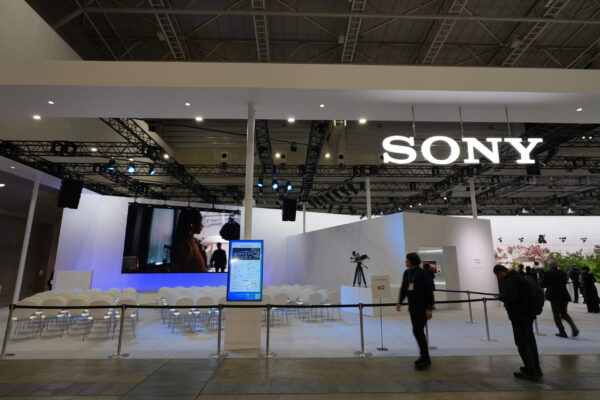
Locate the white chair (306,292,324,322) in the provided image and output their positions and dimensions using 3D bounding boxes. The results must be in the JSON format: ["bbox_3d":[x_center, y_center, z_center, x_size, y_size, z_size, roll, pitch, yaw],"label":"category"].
[{"bbox_3d":[0.402,3.212,10.032,0.510,0.810,0.530,7,-14,-29],"label":"white chair"}]

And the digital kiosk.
[{"bbox_3d":[-1.097,1.874,6.752,0.700,2.080,0.320,0,-12,-2],"label":"digital kiosk"}]

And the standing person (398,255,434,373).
[{"bbox_3d":[1.872,1.765,5.426,0.400,1.740,0.500,8,-14,-33],"label":"standing person"}]

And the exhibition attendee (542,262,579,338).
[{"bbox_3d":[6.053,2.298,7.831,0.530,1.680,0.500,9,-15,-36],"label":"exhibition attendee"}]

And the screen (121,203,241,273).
[{"bbox_3d":[-6.411,2.257,18.747,6.125,3.633,0.150,5,-13,-23],"label":"screen"}]

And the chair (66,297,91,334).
[{"bbox_3d":[-5.187,2.756,7.862,0.520,0.820,0.530,3,-12,-16],"label":"chair"}]

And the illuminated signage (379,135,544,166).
[{"bbox_3d":[3.852,-1.149,7.802,3.839,0.692,0.150,0,-12,-2],"label":"illuminated signage"}]

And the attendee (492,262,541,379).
[{"bbox_3d":[3.293,1.761,4.976,0.580,1.560,0.500,-5,-13,23],"label":"attendee"}]

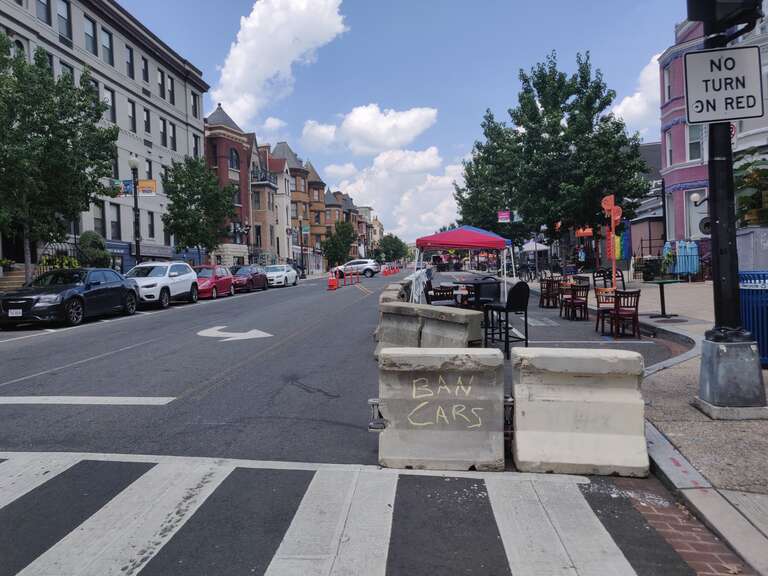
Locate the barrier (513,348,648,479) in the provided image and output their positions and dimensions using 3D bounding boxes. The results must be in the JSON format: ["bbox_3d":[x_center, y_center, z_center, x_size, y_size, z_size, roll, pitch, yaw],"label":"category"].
[{"bbox_3d":[1.422,0.884,4.116,0.881,0.835,0.500,-2,2,11],"label":"barrier"}]

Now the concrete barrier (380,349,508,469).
[{"bbox_3d":[0.490,0.905,4.350,0.940,0.820,0.620,-1,2,13],"label":"concrete barrier"}]

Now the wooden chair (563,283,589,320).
[{"bbox_3d":[4.859,0.355,13.888,0.440,0.900,0.500,-2,2,7],"label":"wooden chair"}]

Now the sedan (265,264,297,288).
[{"bbox_3d":[-7.404,-0.864,39.300,1.850,1.475,4.750,-2,2,4],"label":"sedan"}]

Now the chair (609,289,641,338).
[{"bbox_3d":[4.522,0.484,10.388,0.440,0.900,0.500,-2,2,7],"label":"chair"}]

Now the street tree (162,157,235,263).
[{"bbox_3d":[-10.050,-3.500,30.000,4.100,7.300,4.100,-3,1,0],"label":"street tree"}]

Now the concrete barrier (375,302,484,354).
[{"bbox_3d":[0.600,0.723,7.680,0.480,0.835,2.000,-3,2,-31],"label":"concrete barrier"}]

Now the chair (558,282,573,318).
[{"bbox_3d":[4.836,0.334,14.338,0.440,0.900,0.500,-2,2,9],"label":"chair"}]

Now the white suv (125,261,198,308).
[{"bbox_3d":[-8.750,-0.170,21.700,1.860,1.660,4.630,-2,2,3],"label":"white suv"}]

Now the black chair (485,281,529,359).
[{"bbox_3d":[1.877,0.497,8.534,0.450,1.150,0.500,-3,2,-30],"label":"black chair"}]

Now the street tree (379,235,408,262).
[{"bbox_3d":[2.569,-10.141,150.000,8.000,8.700,8.000,-2,2,4],"label":"street tree"}]

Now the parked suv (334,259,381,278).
[{"bbox_3d":[-2.470,-1.790,51.800,4.420,1.650,1.840,-1,2,6],"label":"parked suv"}]

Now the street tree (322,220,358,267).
[{"bbox_3d":[-6.017,-5.679,75.000,4.700,6.900,4.700,-2,2,4],"label":"street tree"}]

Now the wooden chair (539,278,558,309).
[{"bbox_3d":[5.340,0.190,18.000,0.450,0.920,0.500,-3,1,-21],"label":"wooden chair"}]

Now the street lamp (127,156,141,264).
[{"bbox_3d":[-10.200,-2.530,22.900,0.450,5.900,0.450,-3,1,0],"label":"street lamp"}]

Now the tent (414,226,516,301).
[{"bbox_3d":[2.420,-0.570,16.900,3.000,2.650,3.000,-3,1,12],"label":"tent"}]

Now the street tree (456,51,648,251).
[{"bbox_3d":[7.150,-4.900,23.500,8.100,10.300,8.000,-3,1,0],"label":"street tree"}]

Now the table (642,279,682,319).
[{"bbox_3d":[6.136,0.253,12.200,0.660,0.760,0.660,-2,2,-3],"label":"table"}]

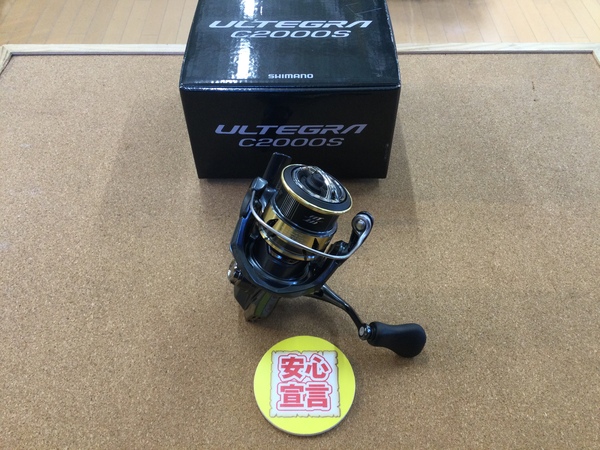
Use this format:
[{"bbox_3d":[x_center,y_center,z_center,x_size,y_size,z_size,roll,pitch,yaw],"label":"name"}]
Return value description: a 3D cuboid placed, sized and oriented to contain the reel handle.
[{"bbox_3d":[0.055,0.065,0.309,0.037,0.015,0.021,13,47,-24],"label":"reel handle"}]

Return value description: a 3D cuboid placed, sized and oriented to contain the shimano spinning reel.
[{"bbox_3d":[0.015,0.015,0.325,0.113,0.104,0.124,13,35,-24],"label":"shimano spinning reel"}]

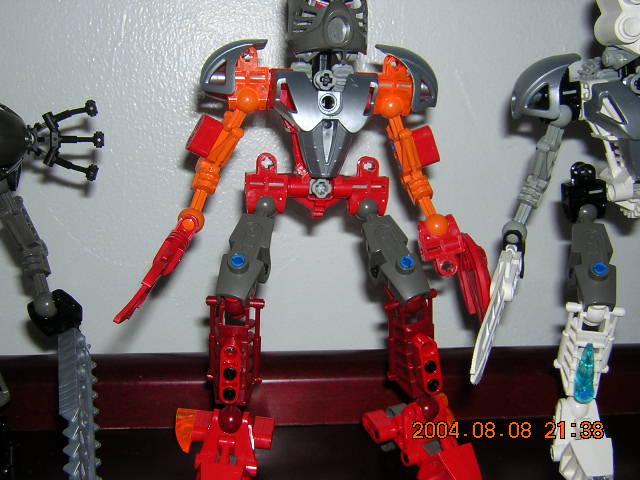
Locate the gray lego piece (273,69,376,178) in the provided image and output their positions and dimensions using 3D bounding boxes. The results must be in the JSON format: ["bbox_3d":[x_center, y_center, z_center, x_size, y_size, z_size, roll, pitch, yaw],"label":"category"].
[{"bbox_3d":[0.002,-0.045,0.338,0.040,0.042,0.018,1,5,0],"label":"gray lego piece"}]

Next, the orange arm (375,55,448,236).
[{"bbox_3d":[0.036,-0.037,0.342,0.021,0.072,0.018,-18,5,0],"label":"orange arm"}]

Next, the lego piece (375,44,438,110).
[{"bbox_3d":[0.034,-0.064,0.343,0.025,0.025,0.024,0,5,0],"label":"lego piece"}]

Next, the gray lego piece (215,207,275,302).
[{"bbox_3d":[-0.029,0.005,0.344,0.019,0.040,0.017,17,-8,0],"label":"gray lego piece"}]

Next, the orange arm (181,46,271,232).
[{"bbox_3d":[-0.038,-0.040,0.342,0.024,0.074,0.018,22,5,0],"label":"orange arm"}]

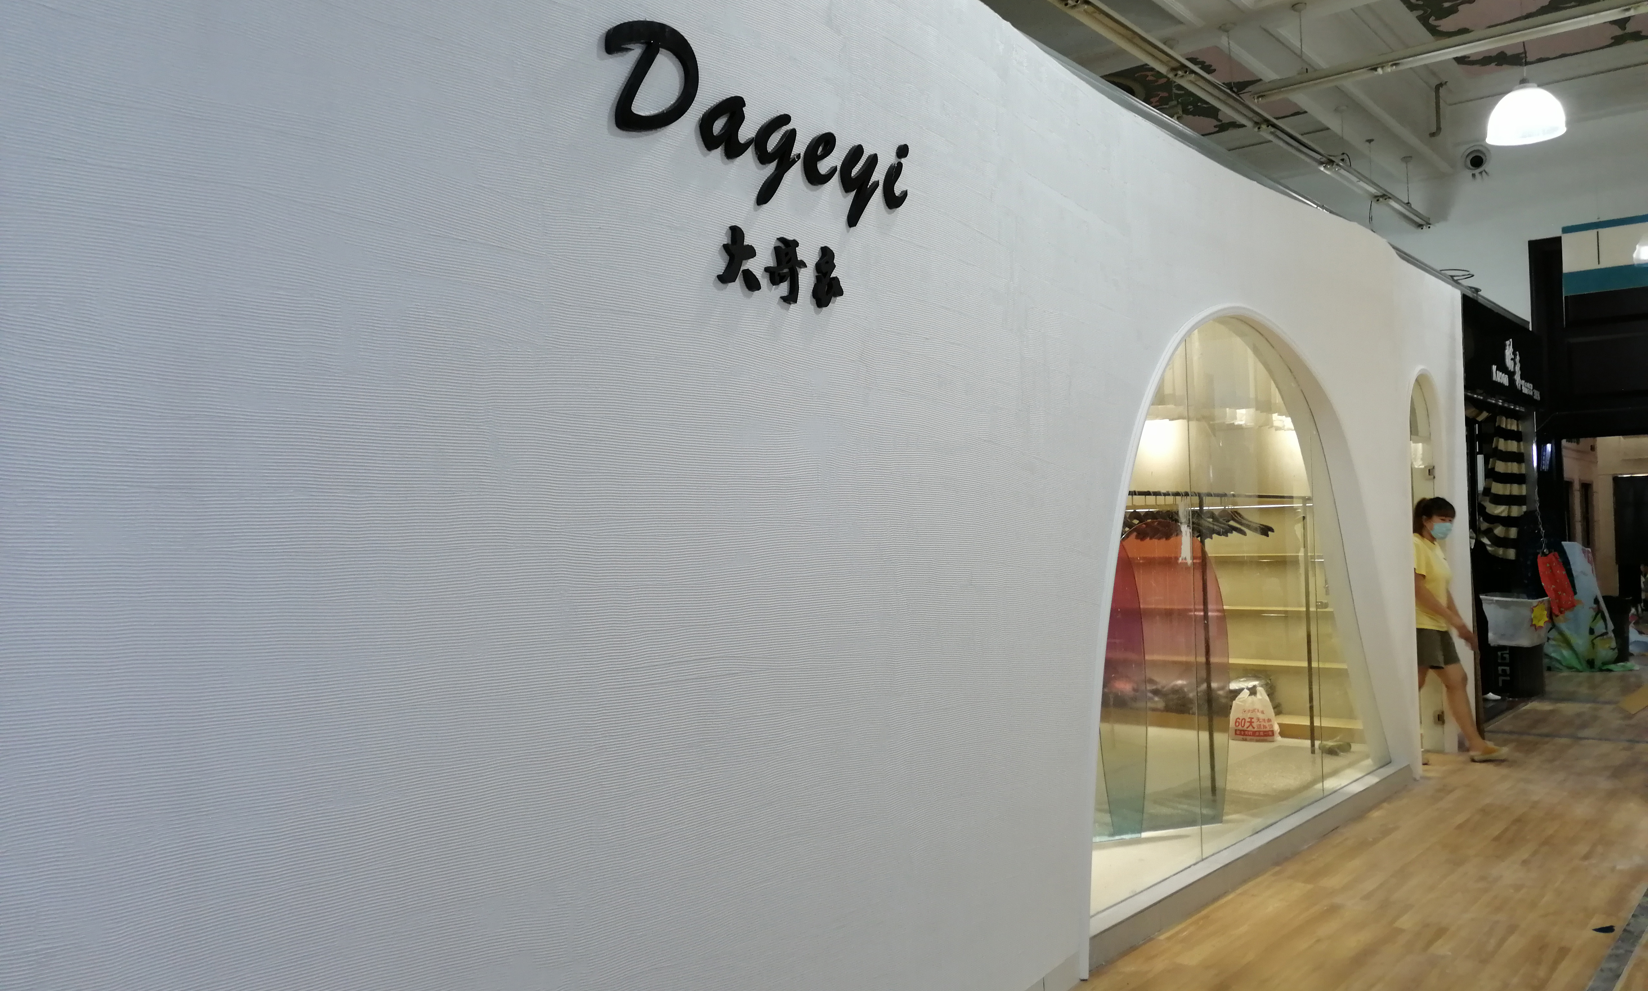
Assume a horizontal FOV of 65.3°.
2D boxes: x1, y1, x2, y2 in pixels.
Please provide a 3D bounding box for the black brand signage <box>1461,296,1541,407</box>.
[{"bbox_3d":[5.031,-0.995,9.614,0.120,0.669,2.636,-3,-2,39],"label":"black brand signage"}]

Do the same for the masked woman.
[{"bbox_3d":[3.775,0.815,7.829,0.680,1.600,0.480,-3,-2,36],"label":"masked woman"}]

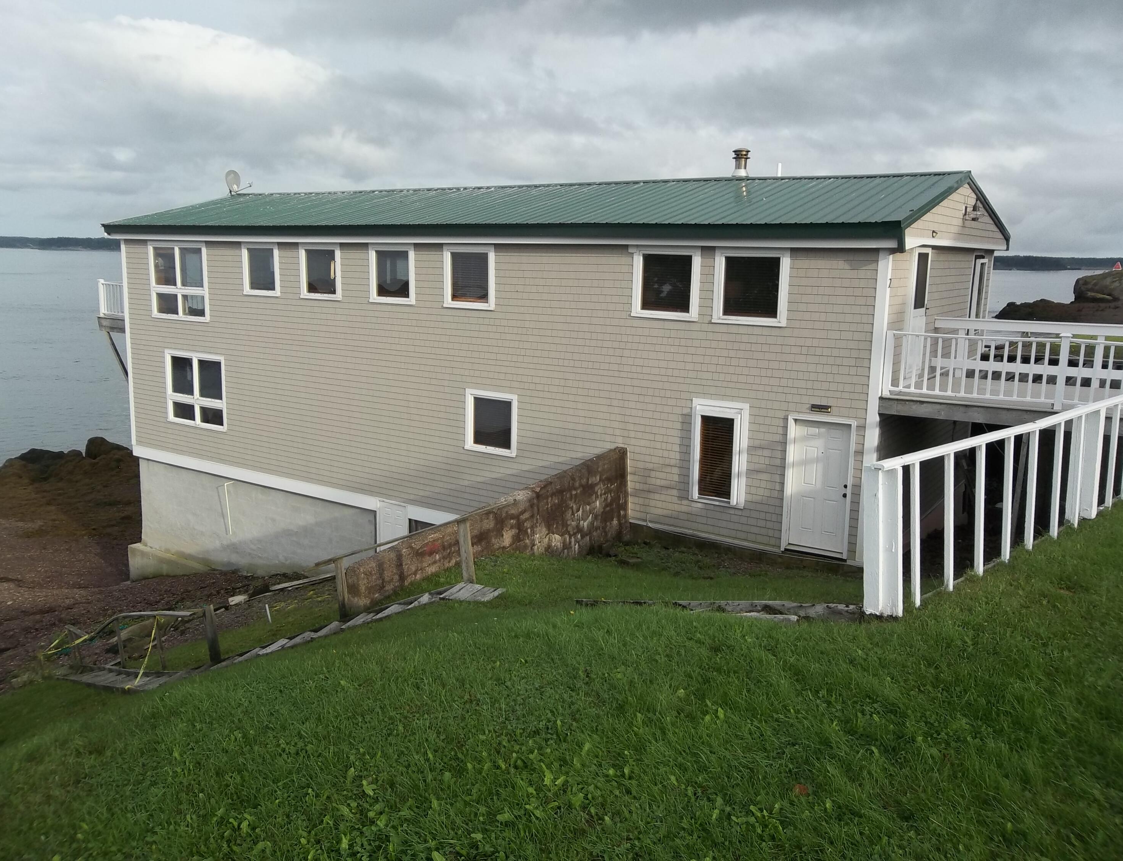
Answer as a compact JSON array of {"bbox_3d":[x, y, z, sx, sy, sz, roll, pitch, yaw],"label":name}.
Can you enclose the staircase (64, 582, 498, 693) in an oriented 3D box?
[{"bbox_3d":[-3.485,2.533,10.919,5.622,1.420,0.800,1,11,3],"label":"staircase"}]

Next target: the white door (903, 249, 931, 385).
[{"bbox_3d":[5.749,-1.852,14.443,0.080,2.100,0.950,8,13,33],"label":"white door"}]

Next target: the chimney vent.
[{"bbox_3d":[3.647,-5.431,18.287,0.366,0.633,0.366,8,13,33],"label":"chimney vent"}]

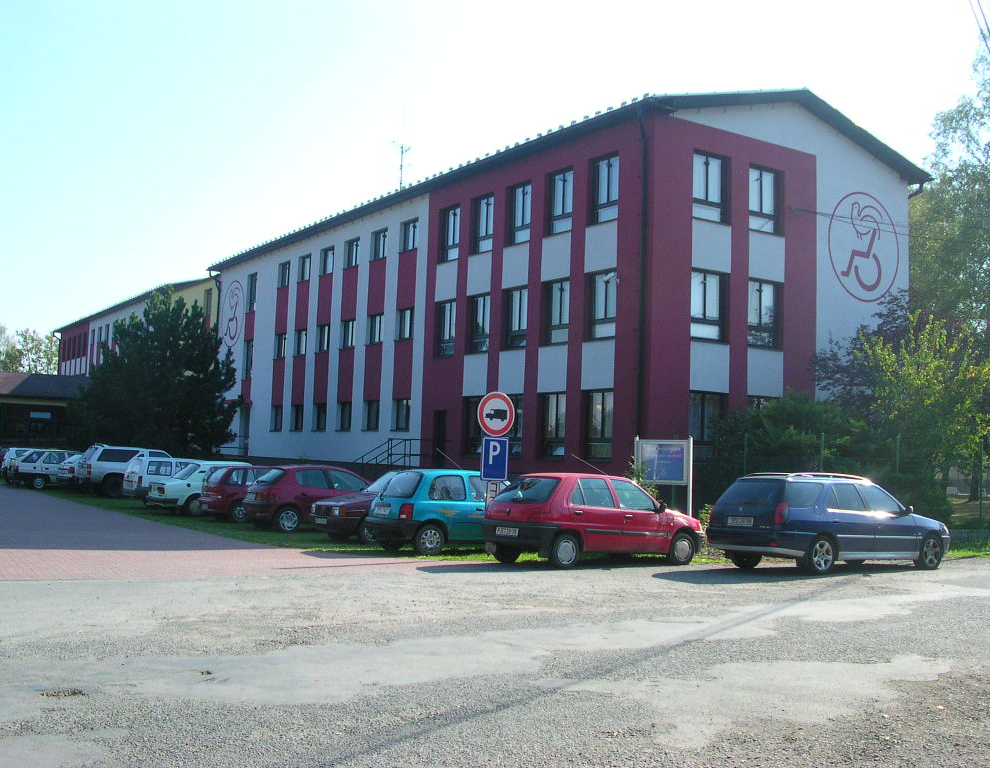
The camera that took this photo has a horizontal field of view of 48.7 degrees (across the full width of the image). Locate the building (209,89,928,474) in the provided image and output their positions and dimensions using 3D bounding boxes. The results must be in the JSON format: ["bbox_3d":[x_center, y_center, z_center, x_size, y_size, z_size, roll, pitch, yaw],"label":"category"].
[{"bbox_3d":[-0.800,-1.565,47.273,12.200,13.150,35.750,5,-5,-33],"label":"building"}]

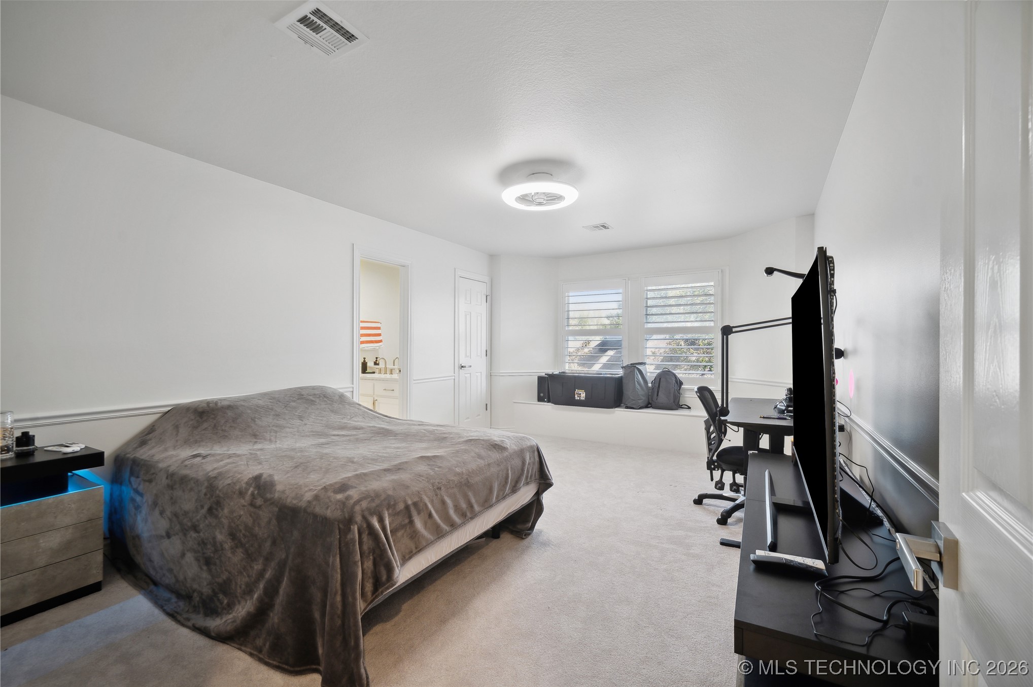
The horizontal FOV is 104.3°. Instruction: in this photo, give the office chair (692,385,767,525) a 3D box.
[{"bbox_3d":[1.635,0.765,2.890,0.650,0.910,0.650,0,0,33],"label":"office chair"}]

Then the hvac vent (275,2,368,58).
[{"bbox_3d":[-0.763,-1.220,1.587,0.245,0.030,0.245,0,0,32],"label":"hvac vent"}]

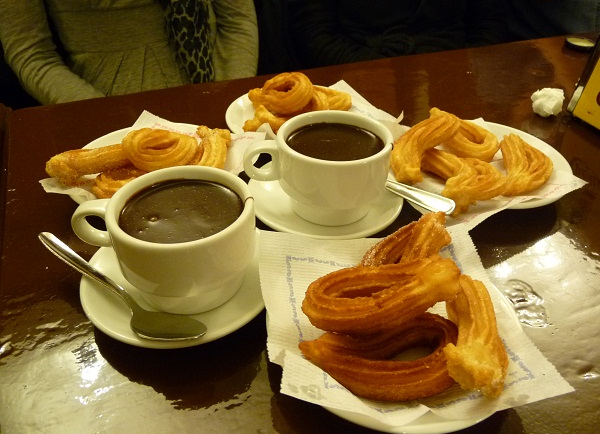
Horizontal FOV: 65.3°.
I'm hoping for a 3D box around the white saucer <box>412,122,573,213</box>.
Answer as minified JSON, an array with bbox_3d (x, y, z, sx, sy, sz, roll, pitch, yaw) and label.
[{"bbox_3d":[0.185,-0.052,0.483,0.174,0.021,0.174,0,38,0],"label":"white saucer"}]

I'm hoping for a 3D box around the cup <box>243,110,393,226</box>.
[{"bbox_3d":[0.014,-0.042,0.413,0.126,0.068,0.096,-2,38,-4],"label":"cup"}]

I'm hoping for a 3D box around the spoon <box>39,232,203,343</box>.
[{"bbox_3d":[-0.129,0.049,0.324,0.151,0.019,0.033,25,43,17],"label":"spoon"}]

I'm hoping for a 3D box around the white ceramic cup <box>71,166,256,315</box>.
[{"bbox_3d":[-0.097,0.016,0.337,0.129,0.068,0.096,4,38,4],"label":"white ceramic cup"}]

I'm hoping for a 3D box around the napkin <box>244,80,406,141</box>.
[{"bbox_3d":[0.024,-0.123,0.555,0.146,0.026,0.149,-16,41,-20],"label":"napkin"}]

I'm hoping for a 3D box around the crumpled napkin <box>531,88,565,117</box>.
[{"bbox_3d":[0.314,-0.147,0.598,0.039,0.035,0.037,0,38,0],"label":"crumpled napkin"}]

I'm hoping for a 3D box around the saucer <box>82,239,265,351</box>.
[{"bbox_3d":[-0.086,0.045,0.352,0.143,0.021,0.143,0,38,0],"label":"saucer"}]

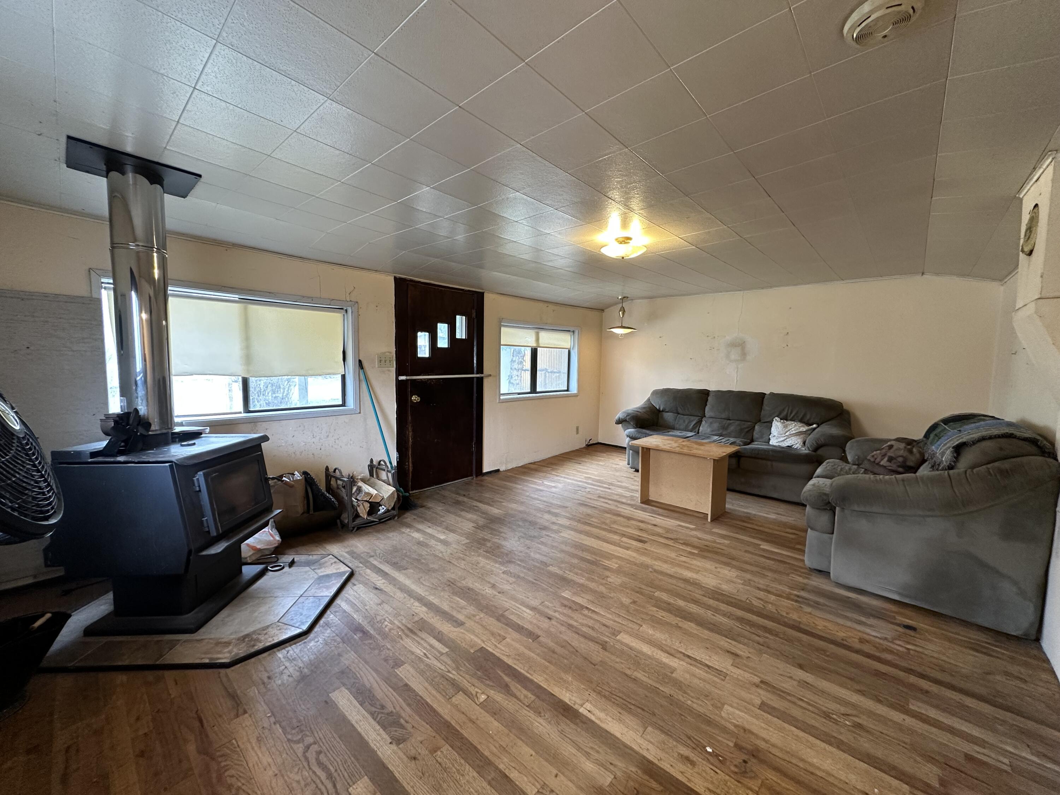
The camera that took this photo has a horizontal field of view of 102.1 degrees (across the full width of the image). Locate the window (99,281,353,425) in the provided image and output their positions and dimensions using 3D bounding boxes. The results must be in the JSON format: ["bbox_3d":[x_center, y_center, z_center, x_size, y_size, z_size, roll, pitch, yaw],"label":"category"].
[{"bbox_3d":[-1.960,-0.295,3.009,0.100,0.850,1.480,5,7,42],"label":"window"}]

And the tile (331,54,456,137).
[{"bbox_3d":[-0.453,-1.005,1.445,0.305,0.020,0.305,5,7,42],"label":"tile"}]

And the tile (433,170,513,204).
[{"bbox_3d":[-0.276,-1.038,2.119,0.307,0.020,0.307,5,5,42],"label":"tile"}]

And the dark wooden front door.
[{"bbox_3d":[-0.861,-0.106,4.241,0.100,1.970,1.040,5,7,42],"label":"dark wooden front door"}]

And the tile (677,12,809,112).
[{"bbox_3d":[0.641,-0.995,1.296,0.307,0.020,0.307,3,4,42],"label":"tile"}]

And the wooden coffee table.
[{"bbox_3d":[1.337,0.691,3.753,0.788,0.555,0.488,5,6,42],"label":"wooden coffee table"}]

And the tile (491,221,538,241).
[{"bbox_3d":[-0.088,-1.067,2.765,0.305,0.025,0.305,5,6,42],"label":"tile"}]

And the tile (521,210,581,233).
[{"bbox_3d":[0.145,-1.046,2.557,0.300,0.020,0.300,4,4,42],"label":"tile"}]

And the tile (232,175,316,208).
[{"bbox_3d":[-1.358,-1.089,2.267,0.305,0.025,0.305,5,6,42],"label":"tile"}]

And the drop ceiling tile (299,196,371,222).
[{"bbox_3d":[-1.149,-1.093,2.490,0.300,0.020,0.300,6,5,42],"label":"drop ceiling tile"}]

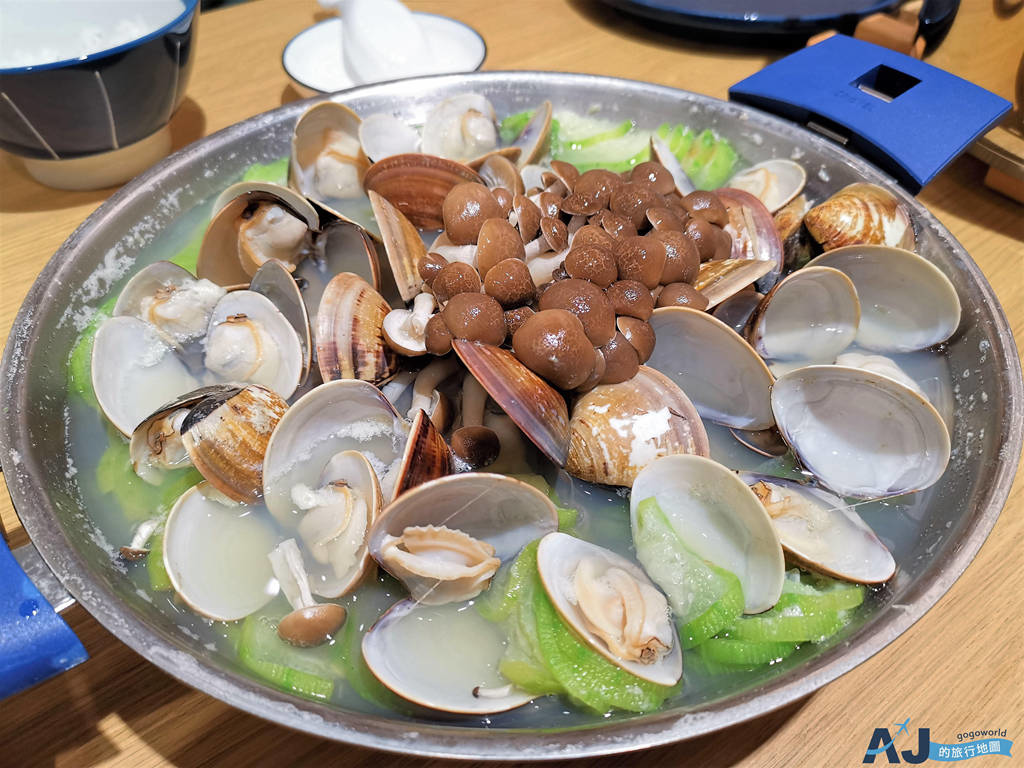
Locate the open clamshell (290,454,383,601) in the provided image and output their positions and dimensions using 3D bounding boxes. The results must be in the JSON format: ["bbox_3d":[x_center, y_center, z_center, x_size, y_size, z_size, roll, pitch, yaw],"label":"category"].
[{"bbox_3d":[-0.041,0.039,0.213,0.032,0.012,0.039,-27,56,31],"label":"open clamshell"}]

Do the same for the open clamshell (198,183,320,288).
[{"bbox_3d":[-0.087,-0.050,0.274,0.041,0.022,0.034,-15,87,-16],"label":"open clamshell"}]

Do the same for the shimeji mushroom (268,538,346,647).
[{"bbox_3d":[-0.046,0.045,0.176,0.015,0.015,0.025,-17,51,-16],"label":"shimeji mushroom"}]

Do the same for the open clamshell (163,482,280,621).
[{"bbox_3d":[-0.066,0.041,0.195,0.032,0.013,0.041,-13,50,-18],"label":"open clamshell"}]

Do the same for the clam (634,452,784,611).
[{"bbox_3d":[0.048,0.041,0.210,0.048,0.014,0.039,39,53,-3],"label":"clam"}]

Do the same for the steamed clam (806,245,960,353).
[{"bbox_3d":[0.124,-0.026,0.275,0.052,0.015,0.043,14,62,5],"label":"steamed clam"}]

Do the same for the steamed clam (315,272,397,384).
[{"bbox_3d":[-0.046,-0.016,0.236,0.033,0.040,0.016,5,4,22],"label":"steamed clam"}]

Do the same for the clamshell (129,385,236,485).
[{"bbox_3d":[-0.092,0.014,0.231,0.037,0.031,0.012,-40,38,11],"label":"clamshell"}]

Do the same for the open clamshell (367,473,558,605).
[{"bbox_3d":[-0.011,0.040,0.192,0.043,0.014,0.033,-8,54,-6],"label":"open clamshell"}]

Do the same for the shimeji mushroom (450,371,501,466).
[{"bbox_3d":[-0.010,0.010,0.223,0.014,0.014,0.034,-3,53,-2],"label":"shimeji mushroom"}]

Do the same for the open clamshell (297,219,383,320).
[{"bbox_3d":[-0.054,-0.031,0.261,0.034,0.014,0.043,-27,64,14],"label":"open clamshell"}]

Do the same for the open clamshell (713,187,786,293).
[{"bbox_3d":[0.075,-0.047,0.263,0.033,0.040,0.016,-17,5,-24],"label":"open clamshell"}]

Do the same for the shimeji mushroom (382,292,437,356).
[{"bbox_3d":[-0.030,-0.017,0.230,0.015,0.019,0.014,14,45,-11],"label":"shimeji mushroom"}]

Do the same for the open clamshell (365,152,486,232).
[{"bbox_3d":[-0.032,-0.062,0.291,0.048,0.040,0.014,7,44,0],"label":"open clamshell"}]

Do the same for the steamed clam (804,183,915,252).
[{"bbox_3d":[0.126,-0.053,0.290,0.039,0.022,0.042,8,59,1],"label":"steamed clam"}]

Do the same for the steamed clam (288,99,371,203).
[{"bbox_3d":[-0.079,-0.097,0.339,0.035,0.042,0.014,14,-4,-41],"label":"steamed clam"}]

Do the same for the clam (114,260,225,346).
[{"bbox_3d":[-0.119,-0.026,0.280,0.038,0.031,0.012,-12,1,12],"label":"clam"}]

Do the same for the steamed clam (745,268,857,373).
[{"bbox_3d":[0.099,-0.021,0.269,0.037,0.011,0.031,-41,97,-10],"label":"steamed clam"}]

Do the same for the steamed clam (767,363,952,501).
[{"bbox_3d":[0.089,0.015,0.209,0.044,0.014,0.035,29,71,20],"label":"steamed clam"}]

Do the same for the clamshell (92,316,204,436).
[{"bbox_3d":[-0.102,0.003,0.229,0.032,0.014,0.043,-26,76,-39],"label":"clamshell"}]

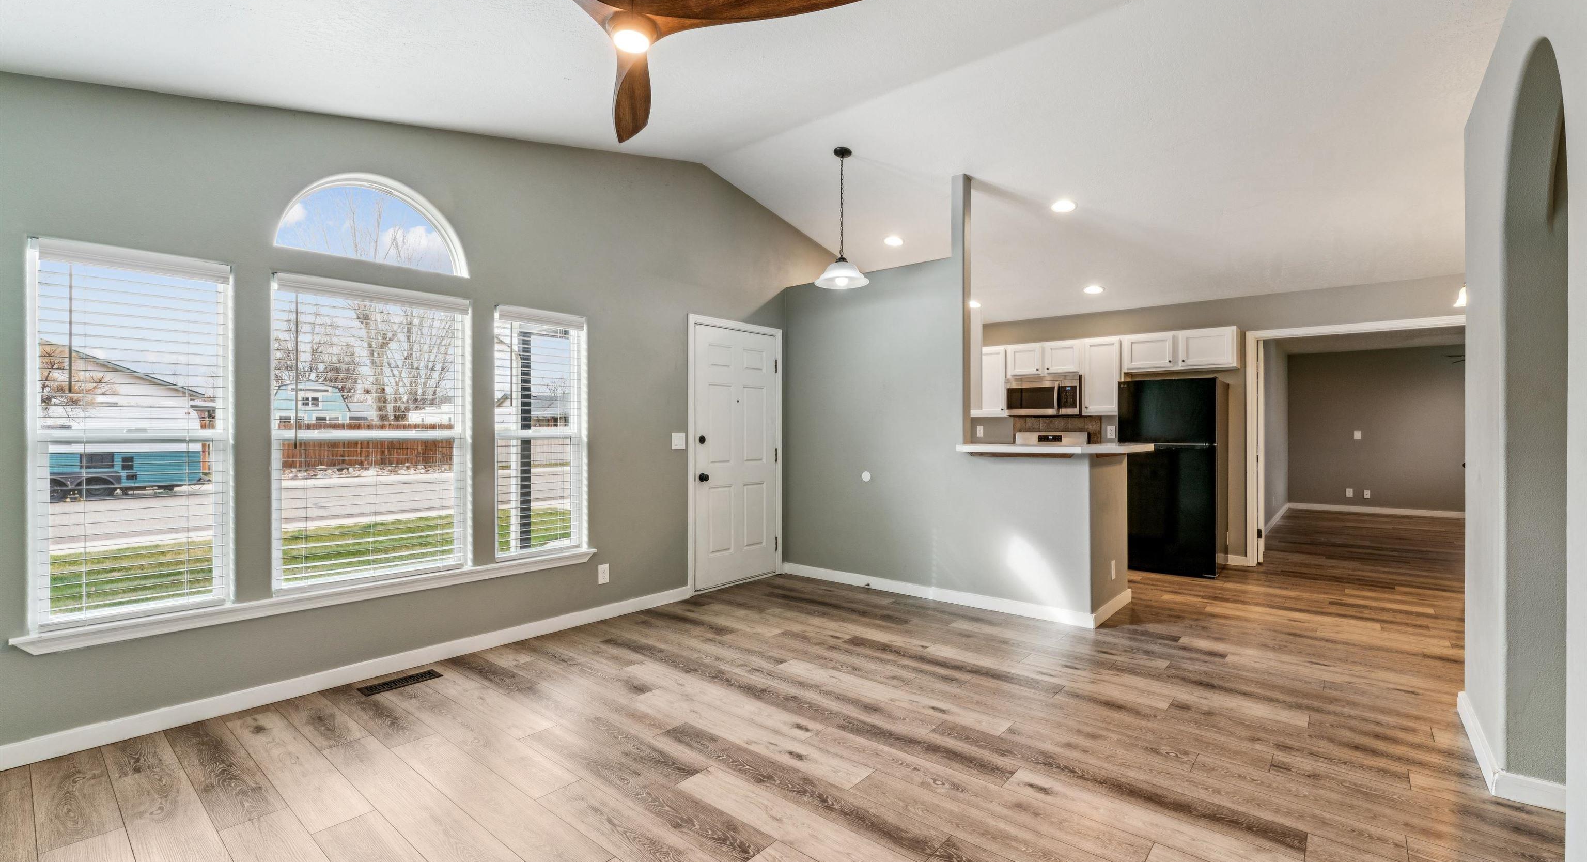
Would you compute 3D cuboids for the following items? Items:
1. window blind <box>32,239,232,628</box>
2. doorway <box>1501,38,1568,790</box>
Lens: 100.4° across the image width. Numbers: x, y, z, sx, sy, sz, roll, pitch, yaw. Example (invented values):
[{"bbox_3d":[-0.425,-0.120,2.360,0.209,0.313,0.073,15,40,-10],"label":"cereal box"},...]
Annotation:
[{"bbox_3d":[-2.719,0.020,2.742,0.105,1.496,0.594,0,0,40],"label":"window blind"},{"bbox_3d":[2.143,0.079,1.859,0.116,2.317,0.928,0,0,40],"label":"doorway"}]

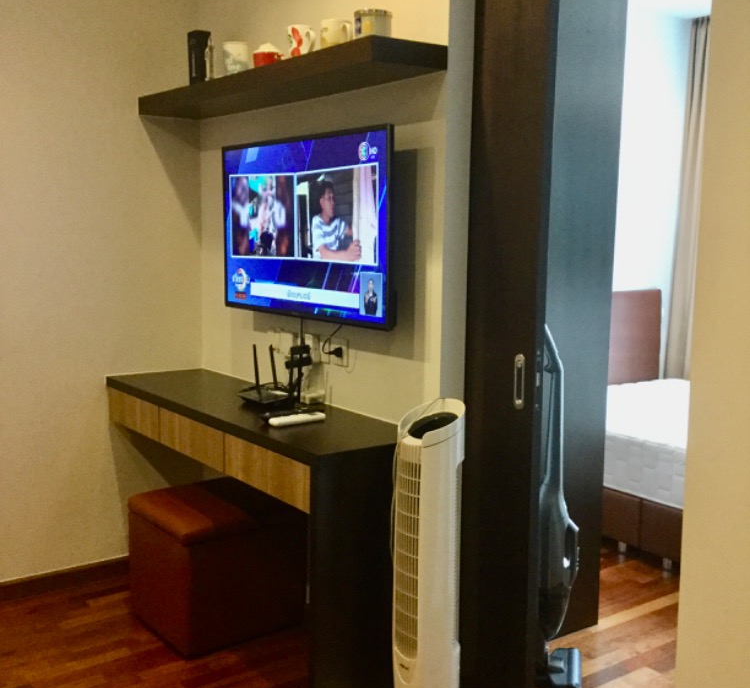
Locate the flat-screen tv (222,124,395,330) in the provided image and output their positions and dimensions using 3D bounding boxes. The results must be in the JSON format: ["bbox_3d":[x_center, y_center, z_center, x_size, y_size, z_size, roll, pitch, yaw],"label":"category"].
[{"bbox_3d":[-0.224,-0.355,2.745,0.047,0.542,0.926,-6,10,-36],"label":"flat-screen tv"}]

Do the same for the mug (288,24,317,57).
[{"bbox_3d":[-0.212,-0.862,2.610,0.080,0.102,0.109,-4,9,-37],"label":"mug"}]

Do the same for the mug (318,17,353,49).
[{"bbox_3d":[-0.107,-0.847,2.516,0.086,0.098,0.114,-4,9,-37],"label":"mug"}]

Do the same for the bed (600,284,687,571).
[{"bbox_3d":[1.663,0.343,4.070,1.513,1.024,2.090,-4,9,-37],"label":"bed"}]

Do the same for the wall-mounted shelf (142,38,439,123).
[{"bbox_3d":[-0.342,-0.808,2.818,0.246,0.059,1.437,-4,9,-37],"label":"wall-mounted shelf"}]

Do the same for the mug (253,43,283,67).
[{"bbox_3d":[-0.338,-0.888,2.802,0.078,0.103,0.102,-4,9,-37],"label":"mug"}]

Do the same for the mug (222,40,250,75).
[{"bbox_3d":[-0.455,-0.910,2.929,0.087,0.112,0.099,-4,9,-37],"label":"mug"}]

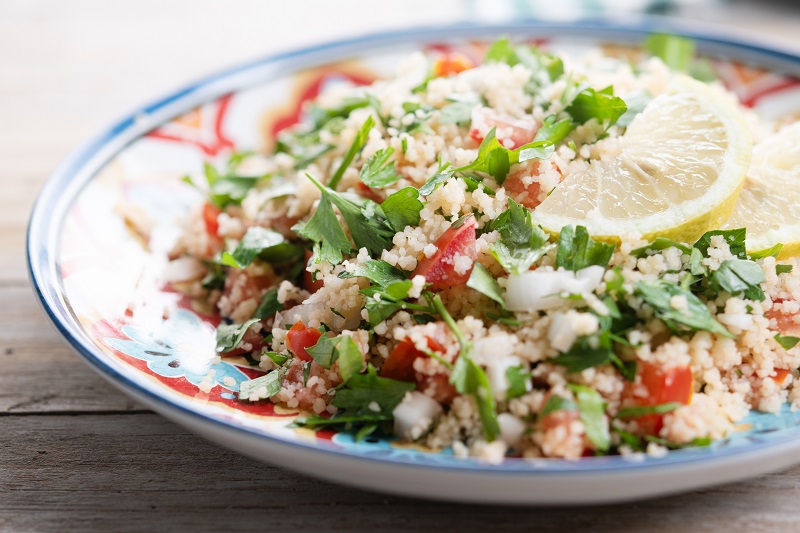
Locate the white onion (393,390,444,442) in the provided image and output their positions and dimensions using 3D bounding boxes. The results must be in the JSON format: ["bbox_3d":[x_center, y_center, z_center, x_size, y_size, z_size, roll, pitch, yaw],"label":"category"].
[{"bbox_3d":[0.004,0.033,0.448,0.011,0.009,0.009,-2,28,0],"label":"white onion"}]

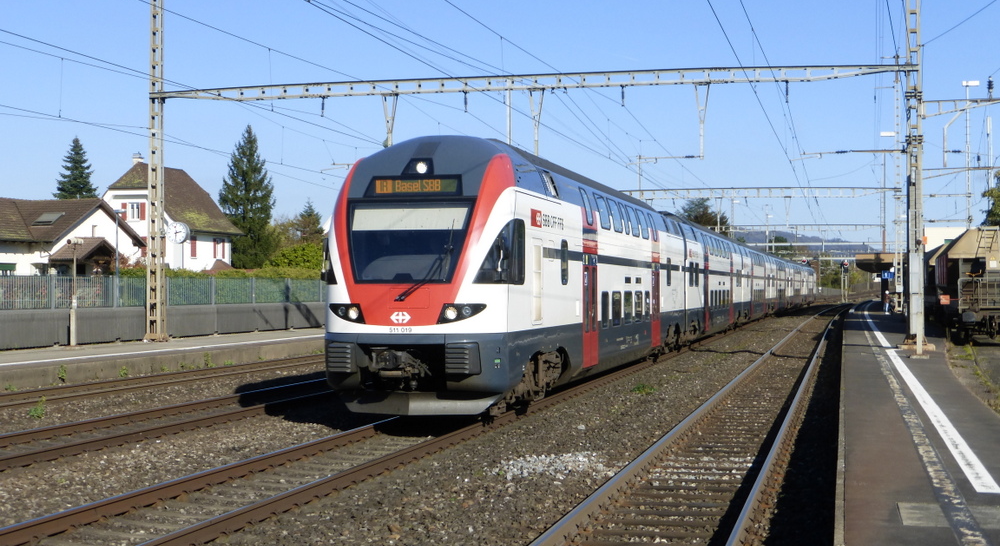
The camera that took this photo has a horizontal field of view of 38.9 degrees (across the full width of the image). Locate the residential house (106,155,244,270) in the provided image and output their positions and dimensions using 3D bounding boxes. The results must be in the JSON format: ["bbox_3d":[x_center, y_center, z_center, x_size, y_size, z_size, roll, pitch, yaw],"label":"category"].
[{"bbox_3d":[-25.300,-3.080,106.200,8.800,11.422,10.400,0,-1,14],"label":"residential house"}]

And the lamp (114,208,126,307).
[{"bbox_3d":[-14.478,-0.056,54.000,0.500,4.809,0.220,0,-1,14],"label":"lamp"}]

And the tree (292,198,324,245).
[{"bbox_3d":[-18.670,-2.143,138.000,4.000,10.241,4.000,0,-1,0],"label":"tree"}]

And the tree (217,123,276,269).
[{"bbox_3d":[-21.049,-4.728,118.000,5.000,14.970,5.000,0,-1,0],"label":"tree"}]

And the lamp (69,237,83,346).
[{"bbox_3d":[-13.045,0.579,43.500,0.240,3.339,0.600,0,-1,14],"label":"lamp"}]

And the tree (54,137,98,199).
[{"bbox_3d":[-31.116,-3.707,104.000,4.600,12.644,4.600,0,-1,0],"label":"tree"}]

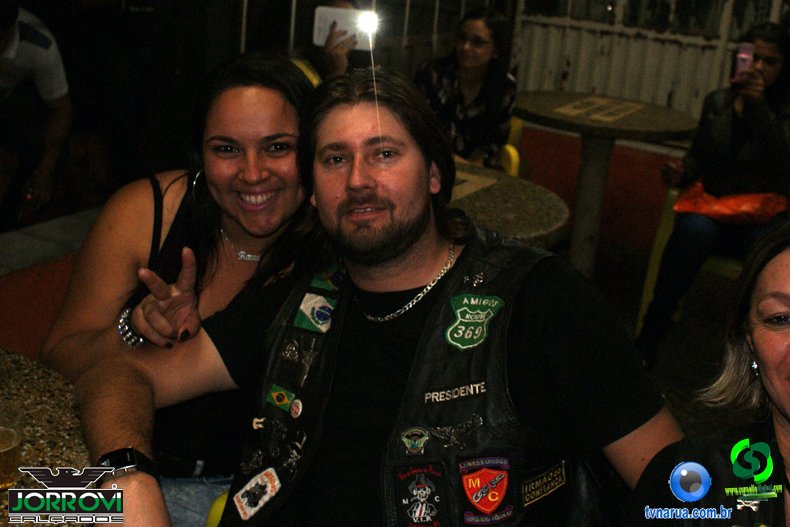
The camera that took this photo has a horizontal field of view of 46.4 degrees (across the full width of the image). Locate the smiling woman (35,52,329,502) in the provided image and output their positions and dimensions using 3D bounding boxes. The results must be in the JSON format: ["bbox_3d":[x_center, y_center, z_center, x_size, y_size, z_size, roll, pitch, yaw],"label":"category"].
[{"bbox_3d":[-0.270,0.354,1.384,0.530,1.280,0.680,4,20,-5],"label":"smiling woman"}]

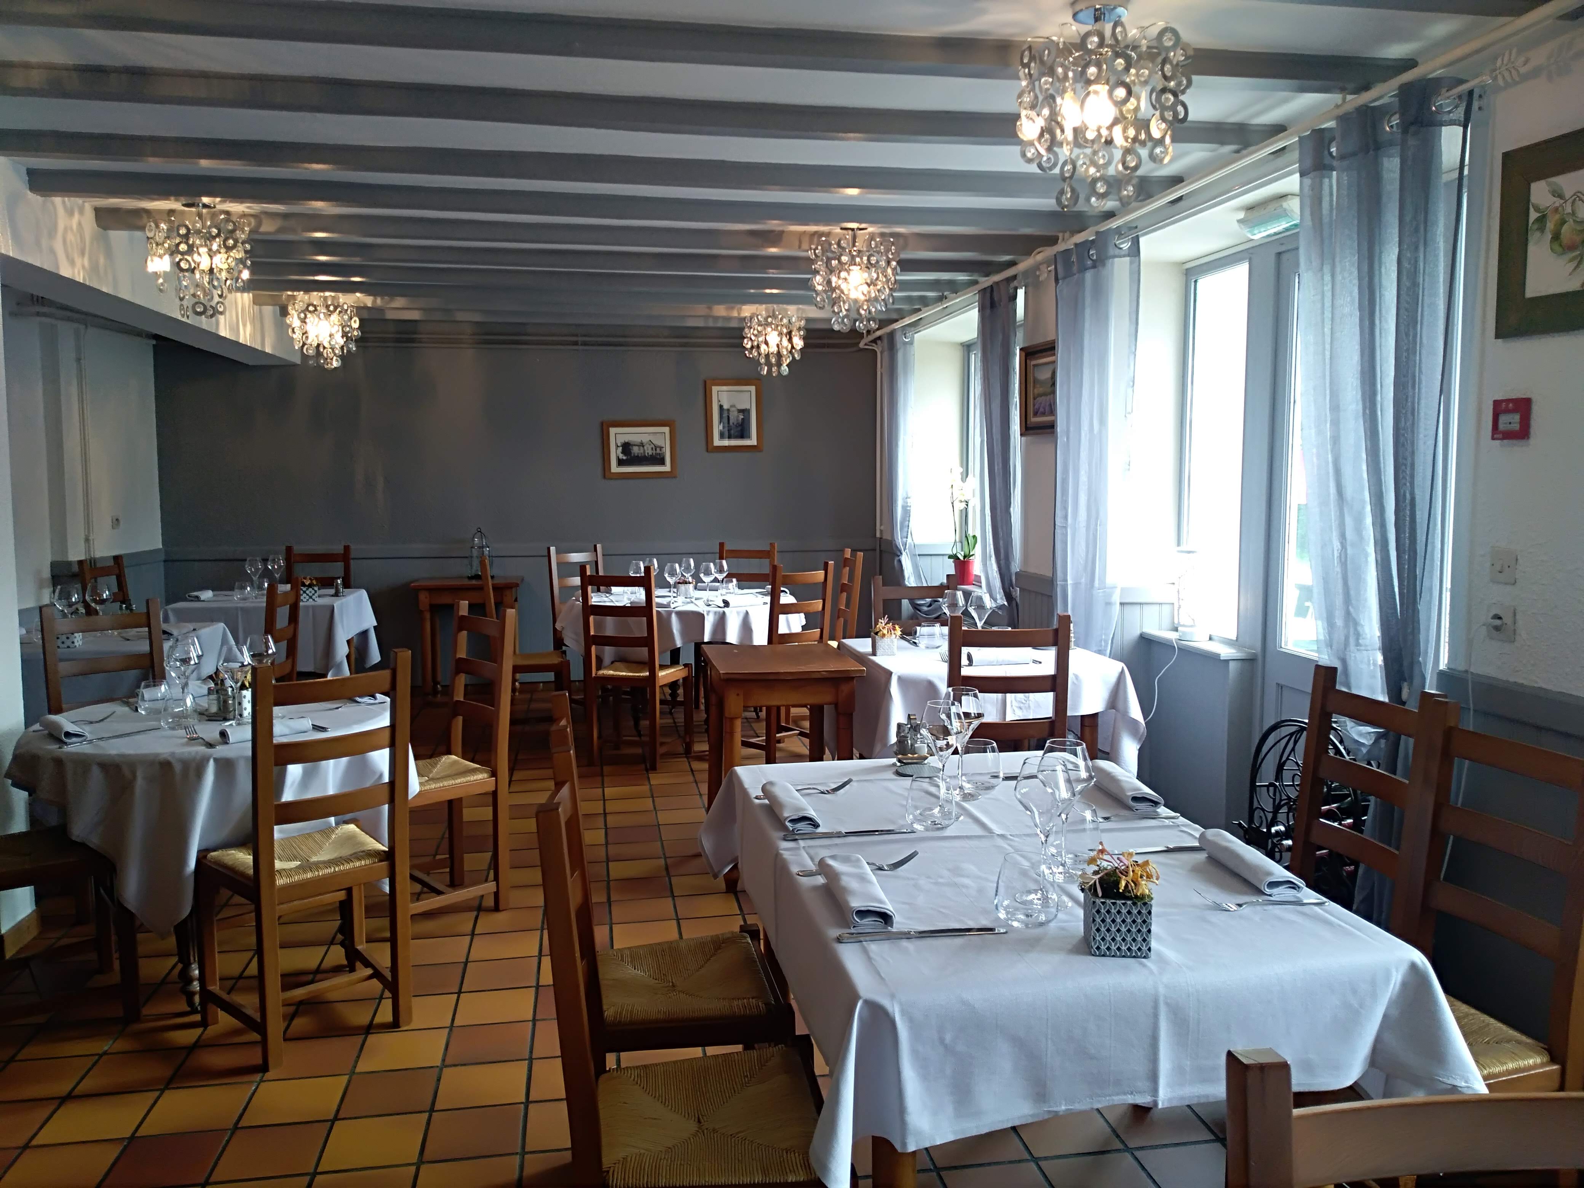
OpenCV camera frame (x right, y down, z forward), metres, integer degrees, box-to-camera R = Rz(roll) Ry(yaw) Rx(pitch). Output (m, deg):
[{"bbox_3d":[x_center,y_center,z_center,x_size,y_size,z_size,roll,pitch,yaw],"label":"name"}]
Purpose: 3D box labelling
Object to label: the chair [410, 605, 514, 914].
[{"bbox_3d":[-1.179,0.546,3.893,0.438,0.990,0.441,-5,8,-41],"label":"chair"}]

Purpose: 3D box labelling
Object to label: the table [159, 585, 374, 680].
[{"bbox_3d":[-2.745,0.392,6.369,0.860,0.748,0.800,-1,6,-10],"label":"table"}]

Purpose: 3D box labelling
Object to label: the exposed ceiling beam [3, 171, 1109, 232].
[{"bbox_3d":[-0.682,-1.431,4.373,3.820,0.075,0.105,-1,6,-10],"label":"exposed ceiling beam"}]

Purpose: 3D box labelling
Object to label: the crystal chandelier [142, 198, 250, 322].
[{"bbox_3d":[-2.173,-1.217,4.374,0.380,0.420,0.380,-1,6,-10],"label":"crystal chandelier"}]

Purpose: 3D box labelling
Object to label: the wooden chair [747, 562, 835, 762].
[{"bbox_3d":[-0.082,0.333,5.933,0.441,0.990,0.438,-6,8,-43],"label":"wooden chair"}]

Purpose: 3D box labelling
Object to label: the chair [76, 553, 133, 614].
[{"bbox_3d":[-3.571,0.295,6.582,0.450,0.985,0.440,-1,6,-9],"label":"chair"}]

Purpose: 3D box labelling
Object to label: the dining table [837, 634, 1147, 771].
[{"bbox_3d":[0.709,0.584,4.544,0.910,0.748,0.810,-2,6,-13],"label":"dining table"}]

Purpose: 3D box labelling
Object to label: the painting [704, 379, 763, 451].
[{"bbox_3d":[-0.389,-1.192,7.959,0.392,0.476,0.025,-1,6,-10],"label":"painting"}]

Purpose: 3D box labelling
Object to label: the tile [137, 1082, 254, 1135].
[{"bbox_3d":[-1.326,1.152,2.652,0.200,0.010,0.200,-1,6,-10],"label":"tile"}]

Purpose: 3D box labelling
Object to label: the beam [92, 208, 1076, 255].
[{"bbox_3d":[-0.673,-1.363,4.516,3.610,0.066,0.110,-1,6,-10],"label":"beam"}]

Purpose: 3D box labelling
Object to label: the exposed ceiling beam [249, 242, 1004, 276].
[{"bbox_3d":[-0.871,-1.542,5.471,3.800,0.075,0.105,-1,6,-10],"label":"exposed ceiling beam"}]

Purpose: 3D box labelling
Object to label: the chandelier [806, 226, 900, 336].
[{"bbox_3d":[0.254,-1.267,4.799,0.380,0.420,0.380,0,6,0],"label":"chandelier"}]

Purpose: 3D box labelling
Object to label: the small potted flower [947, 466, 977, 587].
[{"bbox_3d":[0.946,-0.372,6.521,0.165,0.650,0.165,-1,6,-10],"label":"small potted flower"}]

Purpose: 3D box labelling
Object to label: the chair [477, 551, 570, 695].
[{"bbox_3d":[-1.427,0.292,6.397,0.438,0.990,0.441,-2,6,-13],"label":"chair"}]

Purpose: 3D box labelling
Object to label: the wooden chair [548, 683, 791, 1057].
[{"bbox_3d":[-0.238,0.692,2.288,0.419,0.972,0.420,-1,6,-11],"label":"wooden chair"}]

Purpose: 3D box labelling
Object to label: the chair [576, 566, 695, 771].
[{"bbox_3d":[-0.776,0.340,5.900,0.441,0.990,0.438,1,6,16],"label":"chair"}]

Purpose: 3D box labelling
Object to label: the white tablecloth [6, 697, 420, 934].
[{"bbox_3d":[-1.604,0.584,3.409,1.040,0.470,1.020,-1,6,-10],"label":"white tablecloth"}]

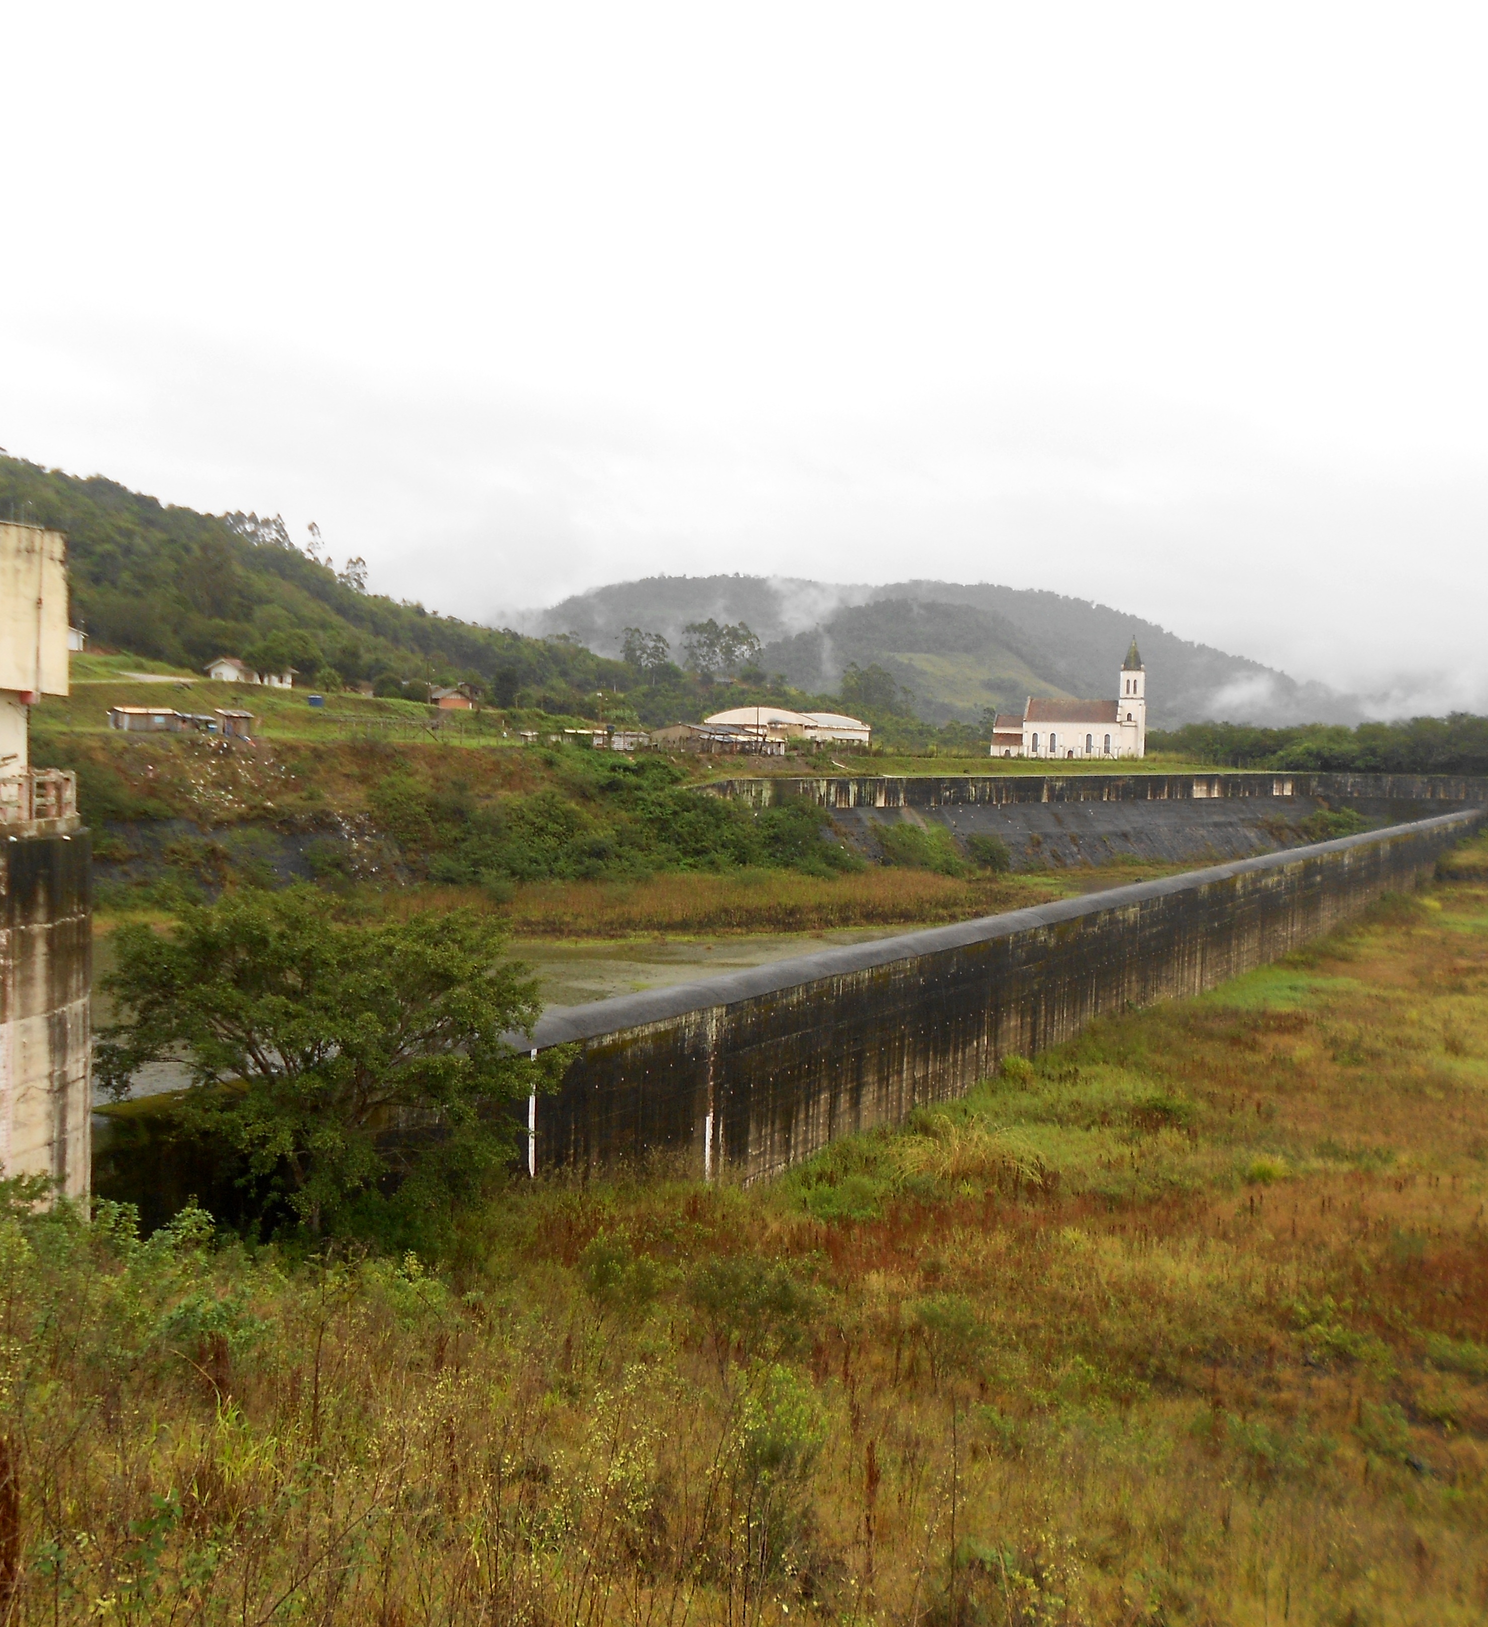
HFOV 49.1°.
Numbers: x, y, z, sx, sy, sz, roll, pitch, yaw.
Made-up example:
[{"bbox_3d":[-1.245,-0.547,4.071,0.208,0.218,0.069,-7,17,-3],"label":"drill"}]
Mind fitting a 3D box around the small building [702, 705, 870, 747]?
[{"bbox_3d":[8.438,-16.389,312.000,22.000,8.000,31.000,1,2,20],"label":"small building"}]

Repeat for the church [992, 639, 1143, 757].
[{"bbox_3d":[62.471,-21.581,312.000,28.000,22.600,11.000,1,2,14],"label":"church"}]

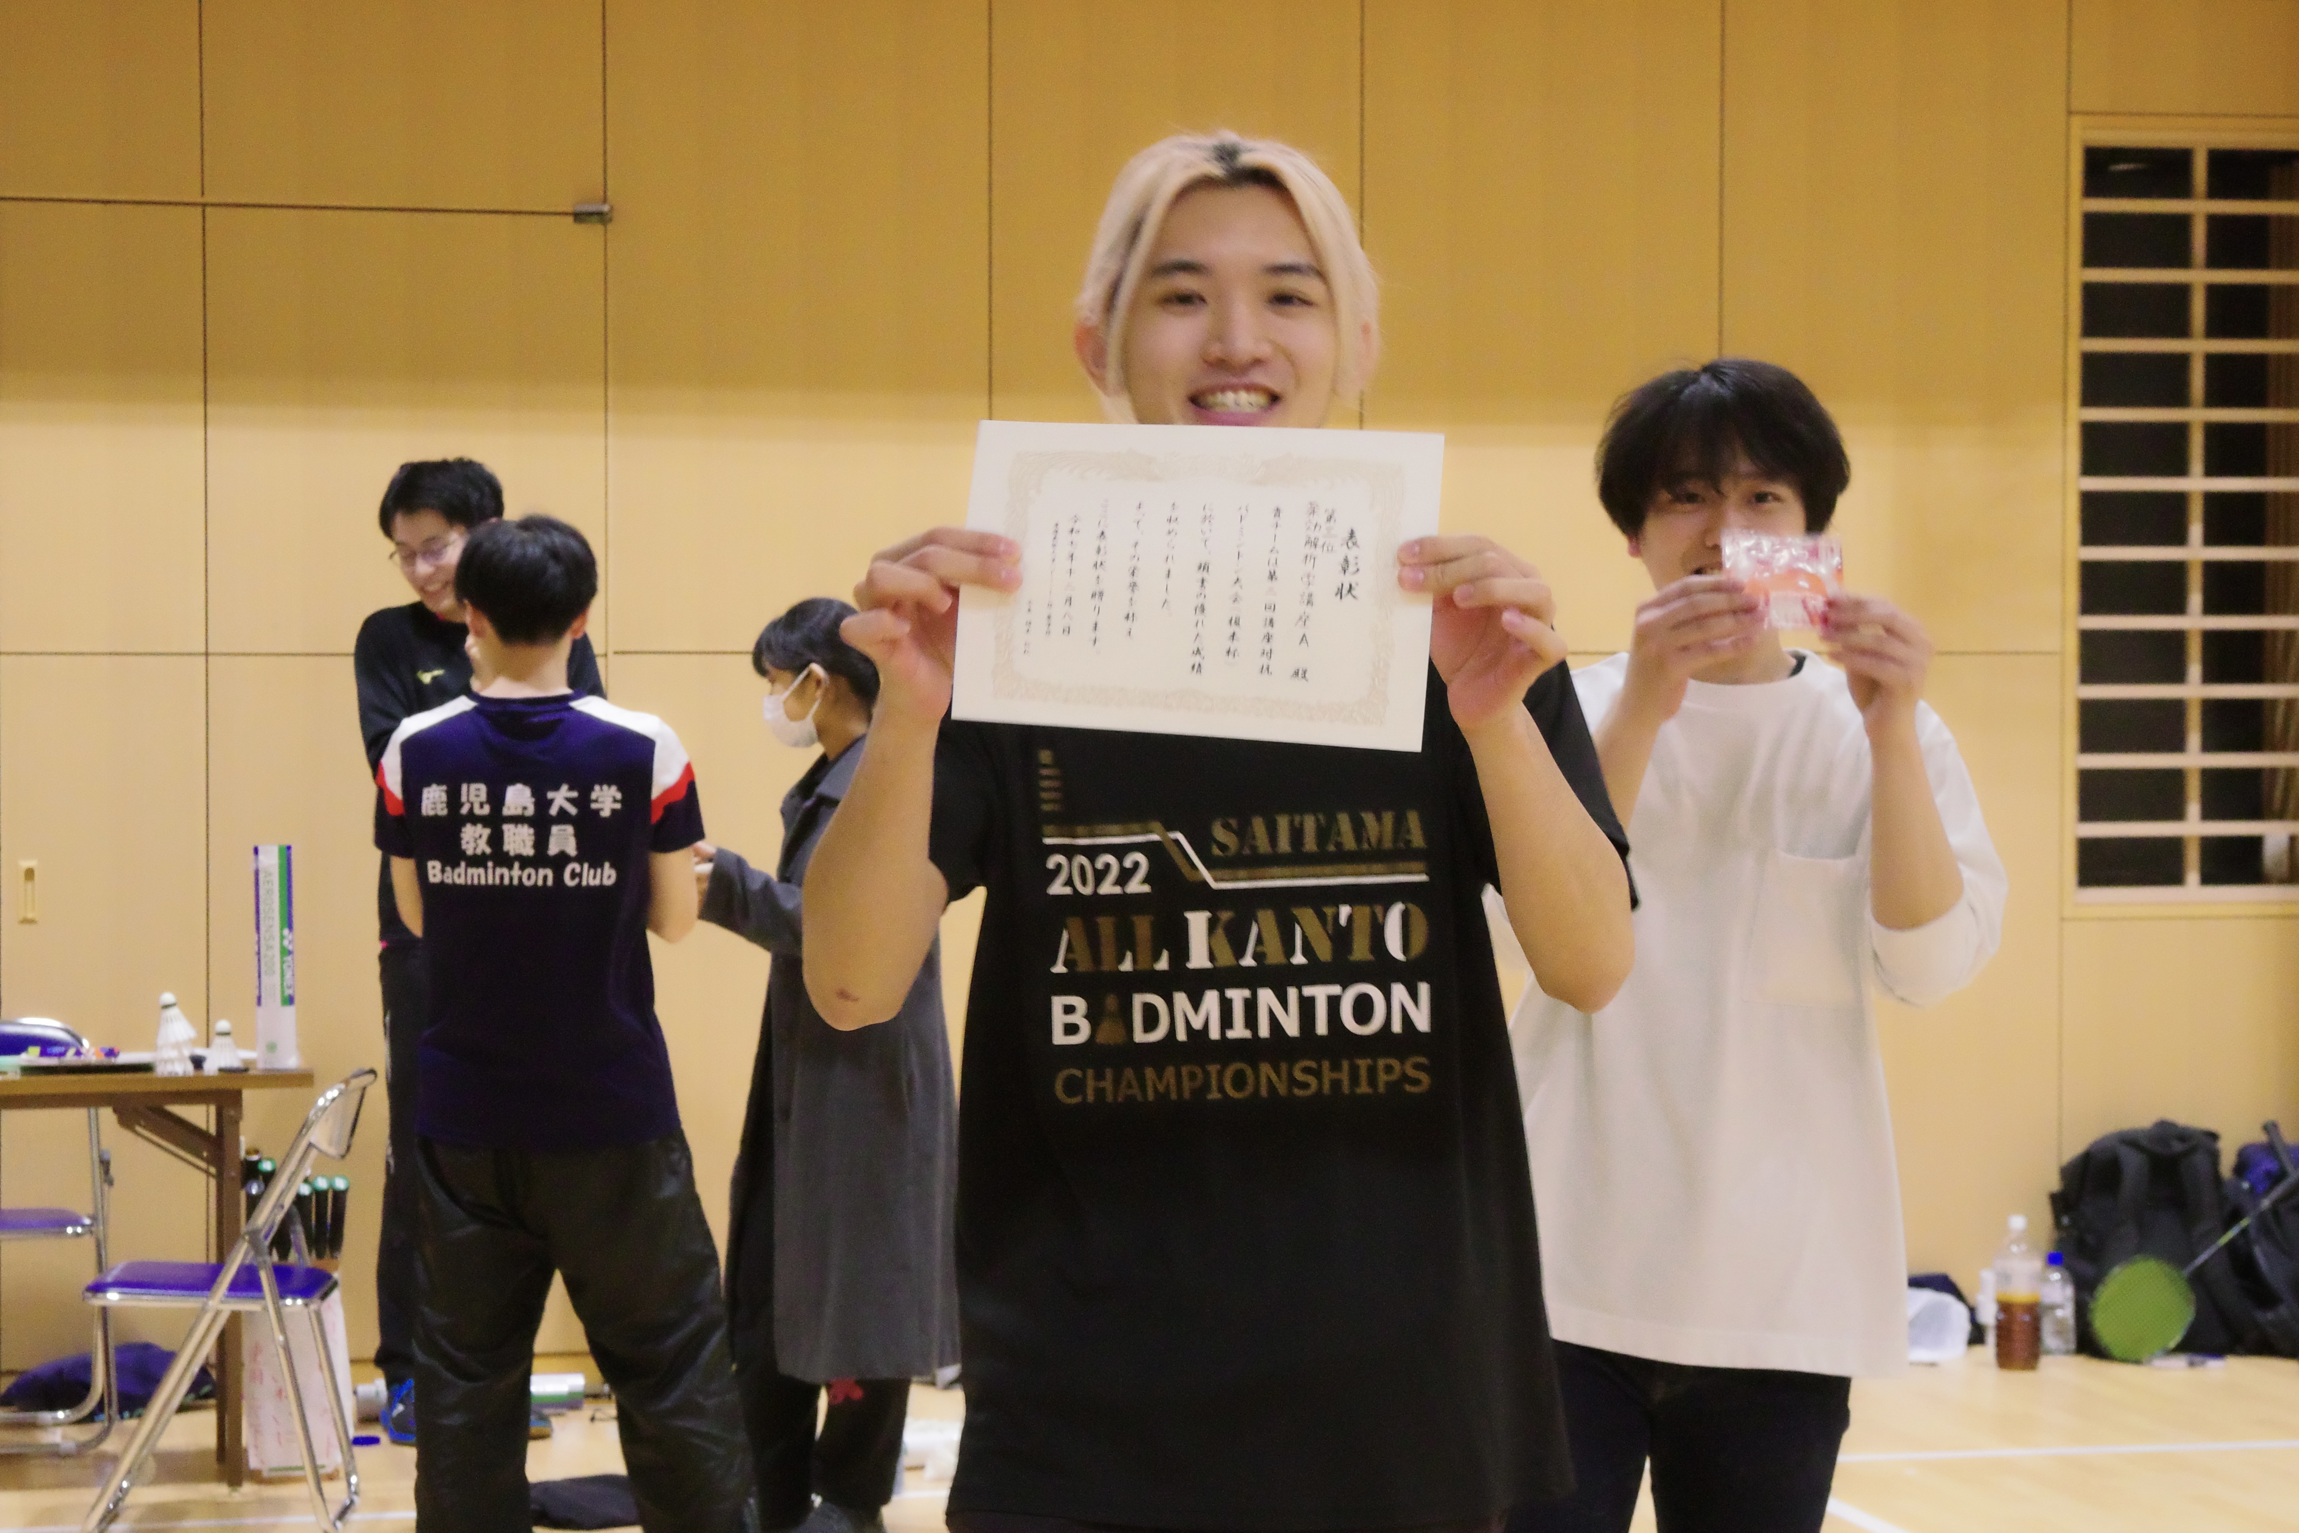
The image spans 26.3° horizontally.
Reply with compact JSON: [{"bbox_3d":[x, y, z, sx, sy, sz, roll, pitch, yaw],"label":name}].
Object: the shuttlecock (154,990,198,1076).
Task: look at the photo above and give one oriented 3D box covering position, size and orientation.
[{"bbox_3d":[-1.643,0.453,8.300,0.070,0.138,0.070,0,2,-13],"label":"shuttlecock"}]

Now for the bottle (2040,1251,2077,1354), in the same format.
[{"bbox_3d":[1.830,1.080,9.900,0.068,0.208,0.068,0,2,0],"label":"bottle"}]

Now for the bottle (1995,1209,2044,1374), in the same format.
[{"bbox_3d":[1.715,1.038,9.710,0.091,0.307,0.091,0,2,0],"label":"bottle"}]

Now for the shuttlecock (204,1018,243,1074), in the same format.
[{"bbox_3d":[-1.564,0.475,8.300,0.066,0.090,0.066,0,2,-13],"label":"shuttlecock"}]

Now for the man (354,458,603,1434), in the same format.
[{"bbox_3d":[-1.212,0.328,8.880,0.450,1.755,0.340,0,2,4],"label":"man"}]

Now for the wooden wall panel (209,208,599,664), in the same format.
[{"bbox_3d":[-1.411,-0.633,9.340,0.757,0.845,0.030,0,2,-13],"label":"wooden wall panel"}]

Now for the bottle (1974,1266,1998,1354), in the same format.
[{"bbox_3d":[1.701,1.099,9.960,0.062,0.172,0.062,0,2,-13],"label":"bottle"}]

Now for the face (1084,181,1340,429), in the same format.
[{"bbox_3d":[0.049,-0.285,3.200,0.160,0.195,0.140,0,2,-5],"label":"face"}]

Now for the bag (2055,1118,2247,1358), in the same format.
[{"bbox_3d":[2.023,0.960,9.970,0.340,0.465,0.240,0,2,-17],"label":"bag"}]

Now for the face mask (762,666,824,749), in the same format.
[{"bbox_3d":[-0.566,-0.096,7.800,0.090,0.120,0.135,-13,2,3],"label":"face mask"}]

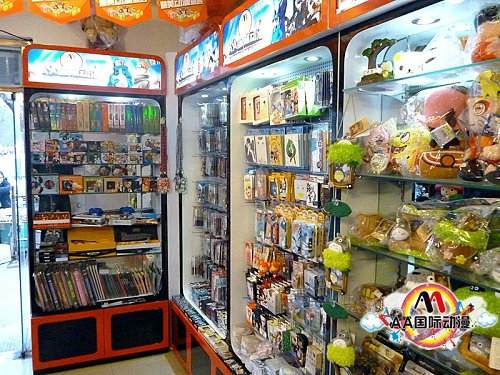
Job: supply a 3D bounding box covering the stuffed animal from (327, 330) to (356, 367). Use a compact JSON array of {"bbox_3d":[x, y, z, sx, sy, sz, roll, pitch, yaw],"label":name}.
[{"bbox_3d":[0.307,0.540,1.356,0.072,0.112,0.091,-3,5,-35],"label":"stuffed animal"}]

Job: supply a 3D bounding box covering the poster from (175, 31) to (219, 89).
[{"bbox_3d":[-0.332,-0.772,2.545,0.050,0.228,0.758,-2,5,-28],"label":"poster"}]

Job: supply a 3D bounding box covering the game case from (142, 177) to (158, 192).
[{"bbox_3d":[-0.707,-0.017,2.898,0.120,0.116,0.020,-2,6,-22],"label":"game case"}]

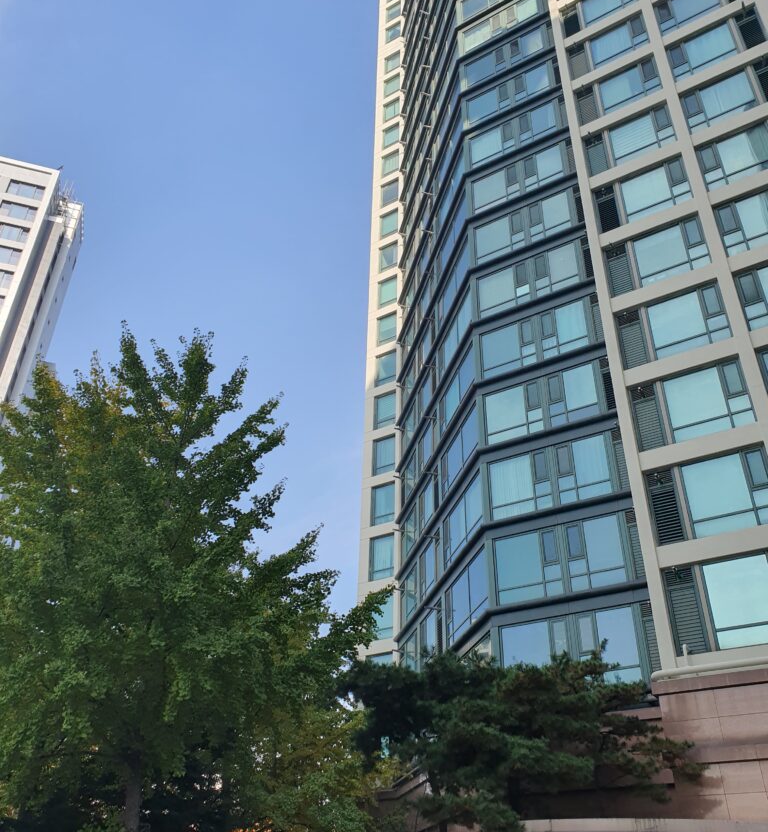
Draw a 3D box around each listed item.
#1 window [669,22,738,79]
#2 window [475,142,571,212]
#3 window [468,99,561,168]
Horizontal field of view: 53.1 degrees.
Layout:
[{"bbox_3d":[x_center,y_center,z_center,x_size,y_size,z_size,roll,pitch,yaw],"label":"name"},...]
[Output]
[{"bbox_3d":[12.499,-14.145,30.121,2.287,2.165,0.200,-18,-37,27],"label":"window"},{"bbox_3d":[6.030,-10.695,34.660,4.560,2.174,0.200,-18,-37,27],"label":"window"},{"bbox_3d":[6.098,-13.369,36.455,4.400,2.220,0.200,-18,-37,27],"label":"window"}]

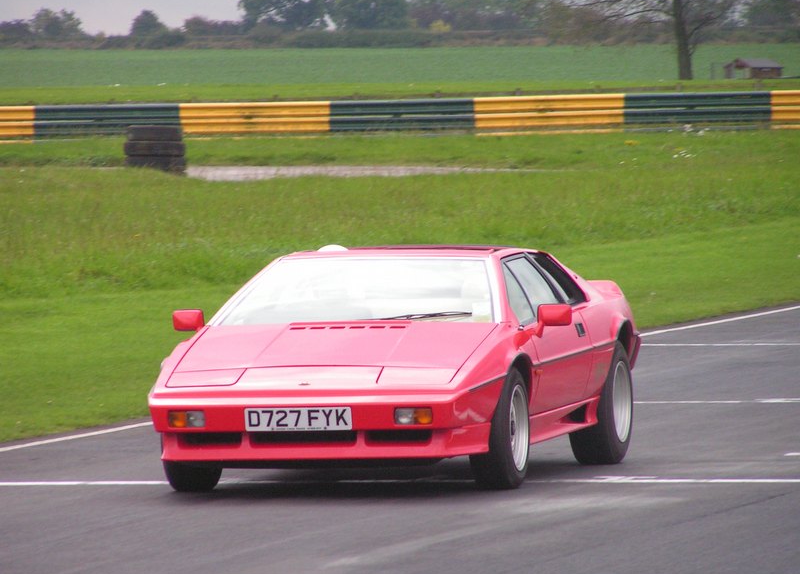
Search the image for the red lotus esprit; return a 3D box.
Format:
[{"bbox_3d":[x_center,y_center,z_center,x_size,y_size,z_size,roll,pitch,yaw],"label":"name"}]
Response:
[{"bbox_3d":[0.000,0.377,43.230,1.870,1.130,4.200,-1,2,13],"label":"red lotus esprit"}]

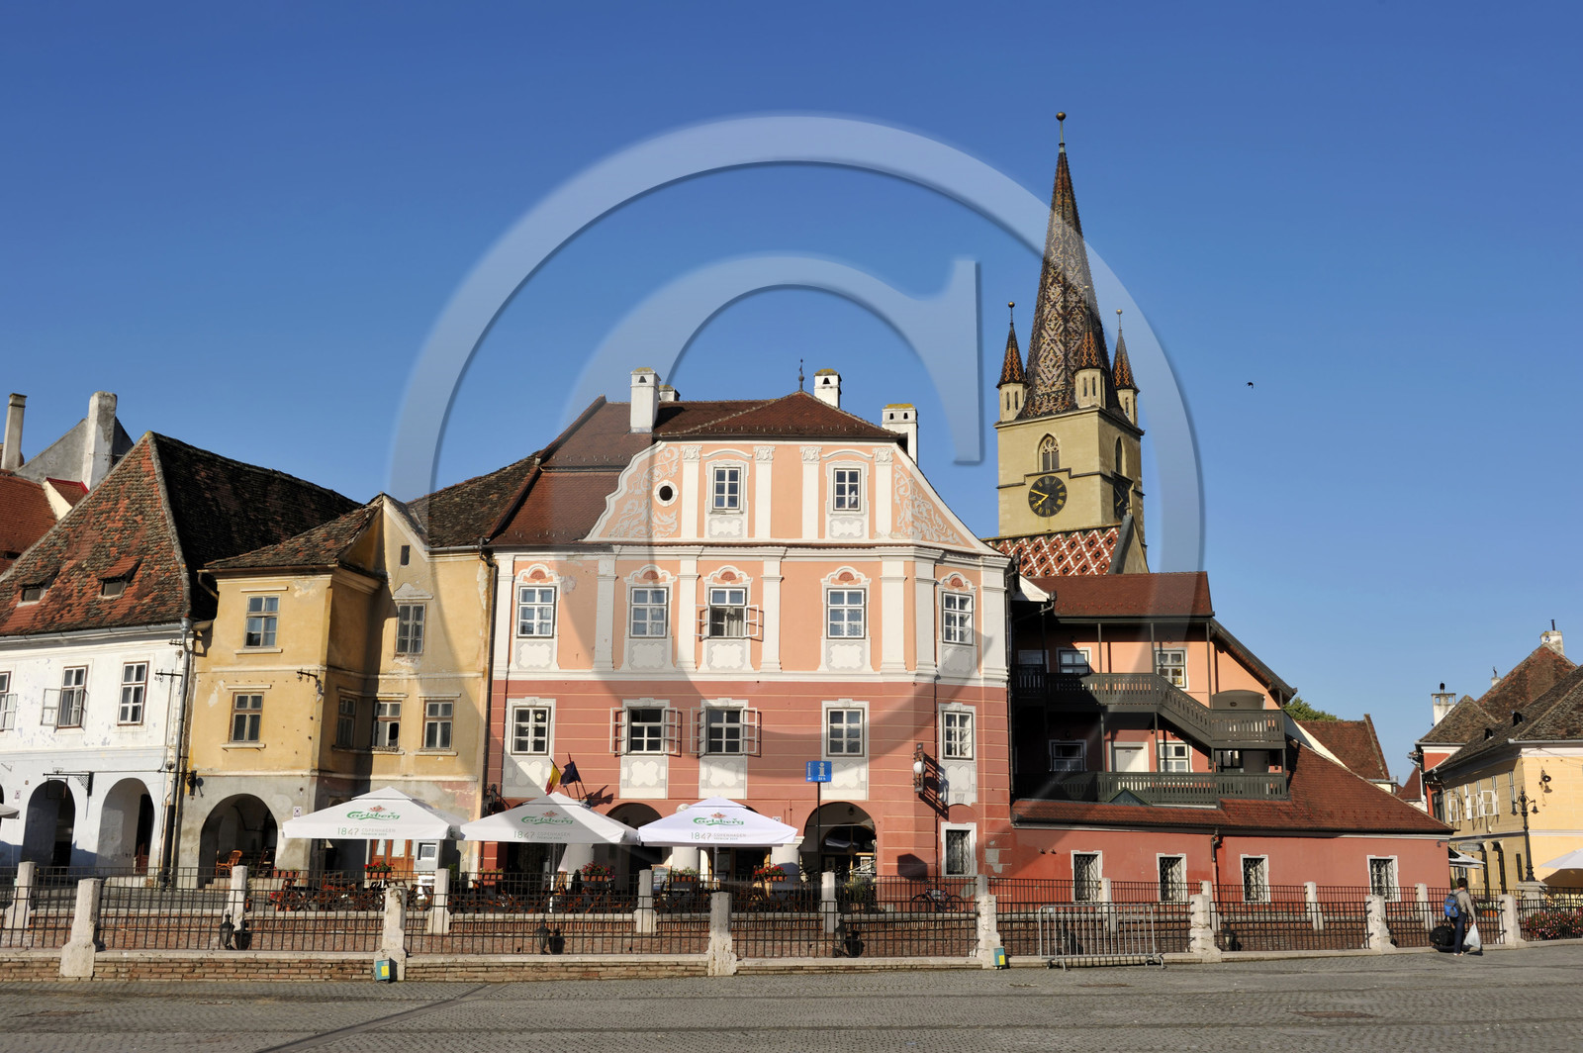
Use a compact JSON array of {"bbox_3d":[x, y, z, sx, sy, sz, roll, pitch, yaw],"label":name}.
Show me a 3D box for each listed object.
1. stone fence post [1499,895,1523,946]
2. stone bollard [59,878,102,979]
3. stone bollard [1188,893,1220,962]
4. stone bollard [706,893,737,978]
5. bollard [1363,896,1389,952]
[{"bbox_3d":[16.326,8.991,34.993,0.450,1.174,0.330,10,-16,-37],"label":"stone fence post"},{"bbox_3d":[-10.939,6.176,23.655,0.450,1.451,0.390,2,-13,-6],"label":"stone bollard"},{"bbox_3d":[7.933,7.729,29.622,0.440,1.247,0.380,6,-14,-23],"label":"stone bollard"},{"bbox_3d":[-1.106,6.524,24.648,0.420,1.323,0.460,4,-13,-15],"label":"stone bollard"},{"bbox_3d":[12.120,8.222,31.753,0.460,1.164,0.330,8,-15,-31],"label":"bollard"}]

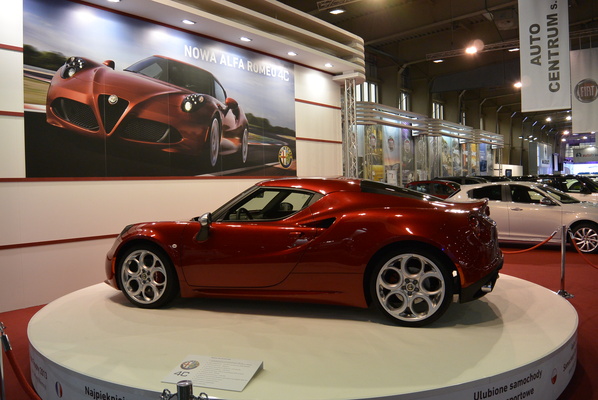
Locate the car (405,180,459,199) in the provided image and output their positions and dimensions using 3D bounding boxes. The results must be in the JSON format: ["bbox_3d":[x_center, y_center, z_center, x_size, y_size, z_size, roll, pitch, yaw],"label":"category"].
[{"bbox_3d":[5.300,0.040,17.000,4.100,1.450,1.760,0,3,41],"label":"car"}]

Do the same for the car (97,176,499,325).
[{"bbox_3d":[-0.053,0.371,4.915,3.990,1.180,1.900,-1,2,18],"label":"car"}]

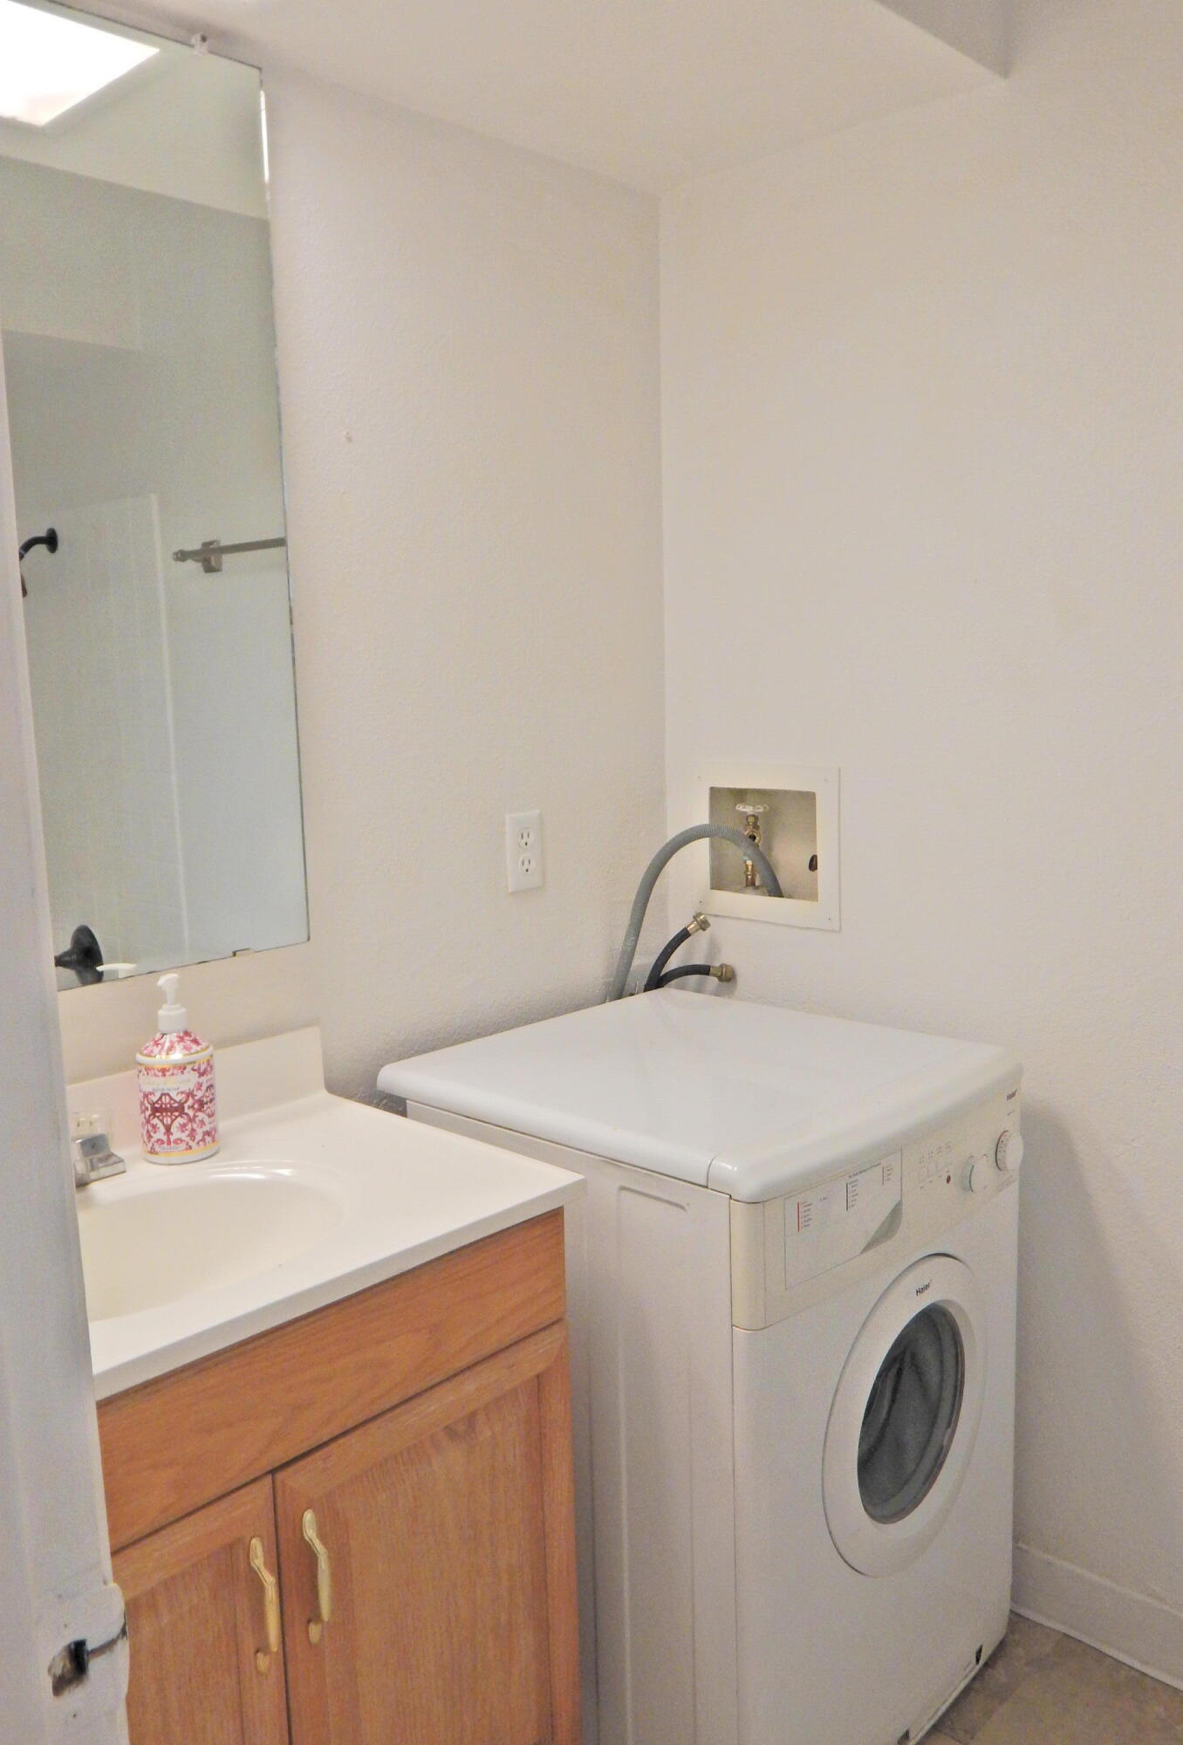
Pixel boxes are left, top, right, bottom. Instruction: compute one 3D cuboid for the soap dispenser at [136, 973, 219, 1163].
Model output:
[{"bbox_3d":[-0.465,0.214,1.585,0.085,0.206,0.085,1,9,18],"label":"soap dispenser"}]

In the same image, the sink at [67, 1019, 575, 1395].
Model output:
[{"bbox_3d":[-0.444,0.317,1.367,0.466,0.112,0.787,6,11,43],"label":"sink"}]

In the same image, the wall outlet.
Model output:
[{"bbox_3d":[-0.093,-0.029,2.039,0.008,0.115,0.071,6,11,43],"label":"wall outlet"}]

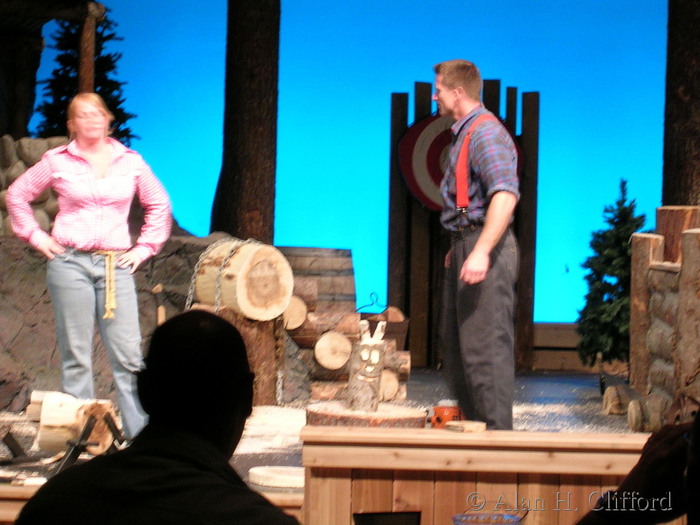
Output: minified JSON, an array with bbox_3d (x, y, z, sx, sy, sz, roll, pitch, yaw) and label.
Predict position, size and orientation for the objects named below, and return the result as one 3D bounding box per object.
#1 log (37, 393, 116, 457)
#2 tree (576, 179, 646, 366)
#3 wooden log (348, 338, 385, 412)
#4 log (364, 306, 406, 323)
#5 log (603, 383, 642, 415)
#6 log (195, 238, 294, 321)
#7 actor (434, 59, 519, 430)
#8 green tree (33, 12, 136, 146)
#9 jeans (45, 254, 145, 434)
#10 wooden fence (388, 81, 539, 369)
[{"bbox_3d":[-1.200,0.718,9.350,0.250,0.250,0.270,-2,6,-42],"label":"log"},{"bbox_3d":[1.637,0.073,12.900,0.540,1.180,0.540,1,4,0],"label":"tree"},{"bbox_3d":[0.086,0.553,10.400,0.180,0.340,0.180,2,4,5],"label":"wooden log"},{"bbox_3d":[0.208,0.308,12.100,0.130,0.130,0.220,-2,5,-40],"label":"log"},{"bbox_3d":[1.468,0.741,11.400,0.280,0.150,0.150,-3,6,-45],"label":"log"},{"bbox_3d":[-0.556,0.090,11.200,0.380,0.390,0.360,-2,6,-42],"label":"log"},{"bbox_3d":[0.575,-0.014,9.800,0.370,1.850,0.500,1,4,-9],"label":"actor"},{"bbox_3d":[-1.582,-0.999,12.700,0.680,1.100,0.680,1,4,0],"label":"green tree"},{"bbox_3d":[-1.175,0.406,9.800,0.460,0.960,0.320,1,4,-5],"label":"jeans"},{"bbox_3d":[0.708,-0.238,13.300,0.940,1.800,0.140,1,4,0],"label":"wooden fence"}]

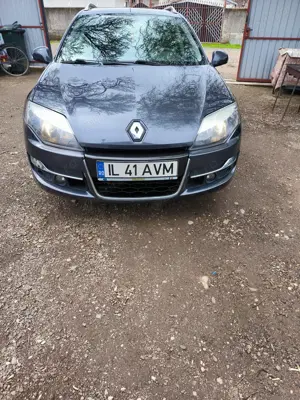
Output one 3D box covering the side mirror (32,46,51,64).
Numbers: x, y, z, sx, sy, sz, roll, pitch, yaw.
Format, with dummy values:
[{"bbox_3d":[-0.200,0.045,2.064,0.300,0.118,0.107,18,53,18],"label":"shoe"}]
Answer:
[{"bbox_3d":[-1.113,-1.484,2.873,0.185,0.160,0.150,-1,31,-4],"label":"side mirror"}]

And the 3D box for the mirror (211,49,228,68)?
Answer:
[{"bbox_3d":[0.747,-1.528,2.998,0.185,0.160,0.150,-1,31,-4],"label":"mirror"}]

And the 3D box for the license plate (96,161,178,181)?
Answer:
[{"bbox_3d":[-0.076,-0.194,1.806,0.520,0.122,0.025,-1,31,-4],"label":"license plate"}]

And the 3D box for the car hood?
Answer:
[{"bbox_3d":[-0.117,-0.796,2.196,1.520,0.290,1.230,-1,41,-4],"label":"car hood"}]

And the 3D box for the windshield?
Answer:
[{"bbox_3d":[-0.177,-1.630,2.806,1.430,0.200,1.030,-1,56,-4],"label":"windshield"}]

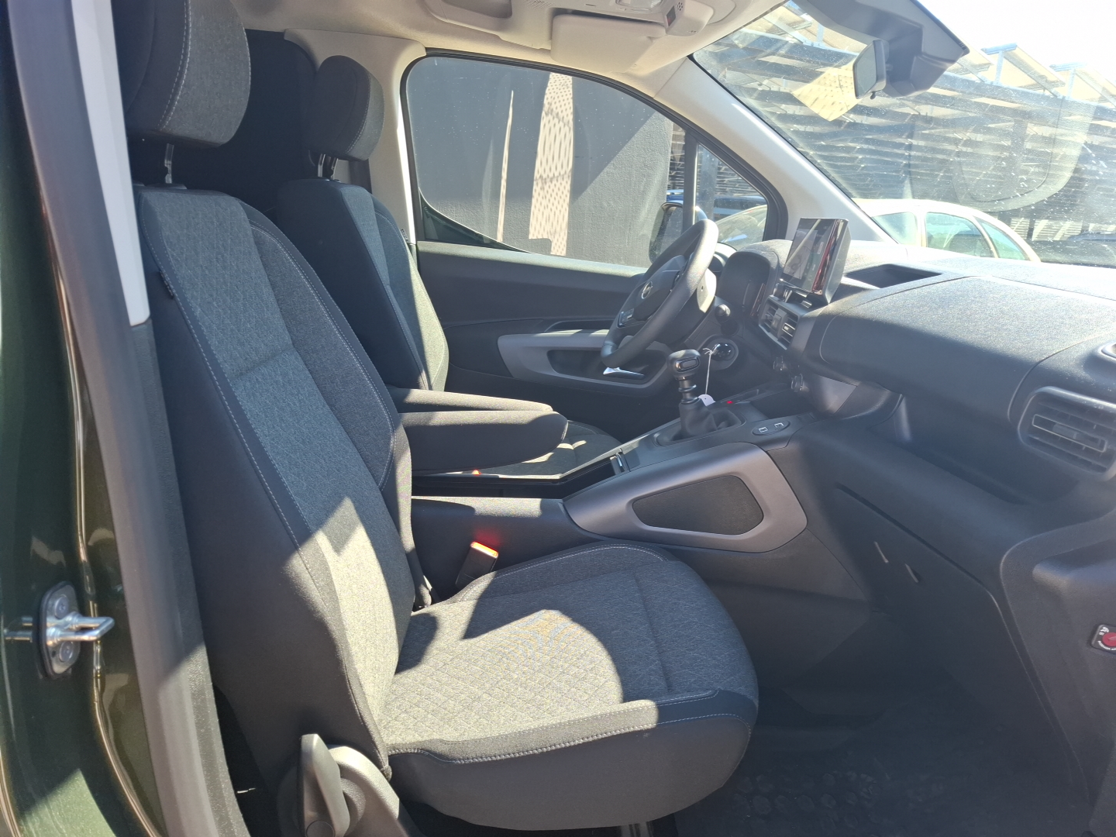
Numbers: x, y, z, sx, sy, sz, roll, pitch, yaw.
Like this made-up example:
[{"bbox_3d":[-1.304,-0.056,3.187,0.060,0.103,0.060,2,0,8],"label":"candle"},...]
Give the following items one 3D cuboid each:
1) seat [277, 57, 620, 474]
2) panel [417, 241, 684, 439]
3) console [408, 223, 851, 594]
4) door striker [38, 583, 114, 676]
[{"bbox_3d":[-0.163,-0.193,1.614,0.790,1.085,0.540,0,16,-2],"label":"seat"},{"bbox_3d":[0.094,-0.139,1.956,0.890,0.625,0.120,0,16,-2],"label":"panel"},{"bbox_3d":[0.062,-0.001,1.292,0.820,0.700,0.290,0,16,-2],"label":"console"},{"bbox_3d":[-0.318,0.143,0.496,0.035,0.065,0.036,0,16,-2],"label":"door striker"}]

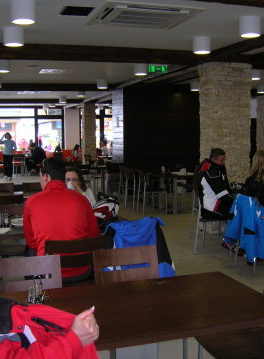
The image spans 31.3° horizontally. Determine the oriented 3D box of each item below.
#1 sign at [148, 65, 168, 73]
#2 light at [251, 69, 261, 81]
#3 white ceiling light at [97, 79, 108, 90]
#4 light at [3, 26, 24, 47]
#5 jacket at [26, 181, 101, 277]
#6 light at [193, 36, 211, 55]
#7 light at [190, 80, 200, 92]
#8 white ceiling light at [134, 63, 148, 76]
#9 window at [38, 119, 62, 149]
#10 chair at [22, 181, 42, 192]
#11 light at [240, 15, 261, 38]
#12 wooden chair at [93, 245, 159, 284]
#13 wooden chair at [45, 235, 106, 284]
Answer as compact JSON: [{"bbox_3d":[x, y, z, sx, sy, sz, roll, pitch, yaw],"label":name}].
[{"bbox_3d":[0.448,-1.855,7.935,0.345,0.148,0.059,-3,6,-18],"label":"sign"},{"bbox_3d":[2.495,-2.120,9.486,0.235,0.190,0.235,-2,6,-18],"label":"light"},{"bbox_3d":[-0.660,-2.161,10.659,0.225,0.205,0.225,-2,6,-18],"label":"white ceiling light"},{"bbox_3d":[-1.325,-1.603,5.282,0.225,0.205,0.225,-2,6,-18],"label":"light"},{"bbox_3d":[-0.568,0.391,3.786,0.561,0.739,0.414,-3,6,-18],"label":"jacket"},{"bbox_3d":[0.873,-1.659,5.834,0.214,0.175,0.214,-1,6,0],"label":"light"},{"bbox_3d":[1.516,-2.250,11.414,0.225,0.205,0.225,-2,6,-18],"label":"light"},{"bbox_3d":[0.162,-1.927,8.199,0.231,0.222,0.231,-1,6,0],"label":"white ceiling light"},{"bbox_3d":[-3.564,-1.917,20.510,1.064,1.497,0.118,-3,6,-18],"label":"window"},{"bbox_3d":[-1.429,0.496,7.345,0.448,0.837,0.542,-3,6,-18],"label":"chair"},{"bbox_3d":[1.352,-1.727,5.343,0.235,0.190,0.235,-2,6,-18],"label":"light"},{"bbox_3d":[0.042,0.877,2.792,0.430,0.860,0.520,-2,6,-18],"label":"wooden chair"},{"bbox_3d":[-0.477,0.823,3.667,0.430,0.840,0.520,-3,6,-18],"label":"wooden chair"}]

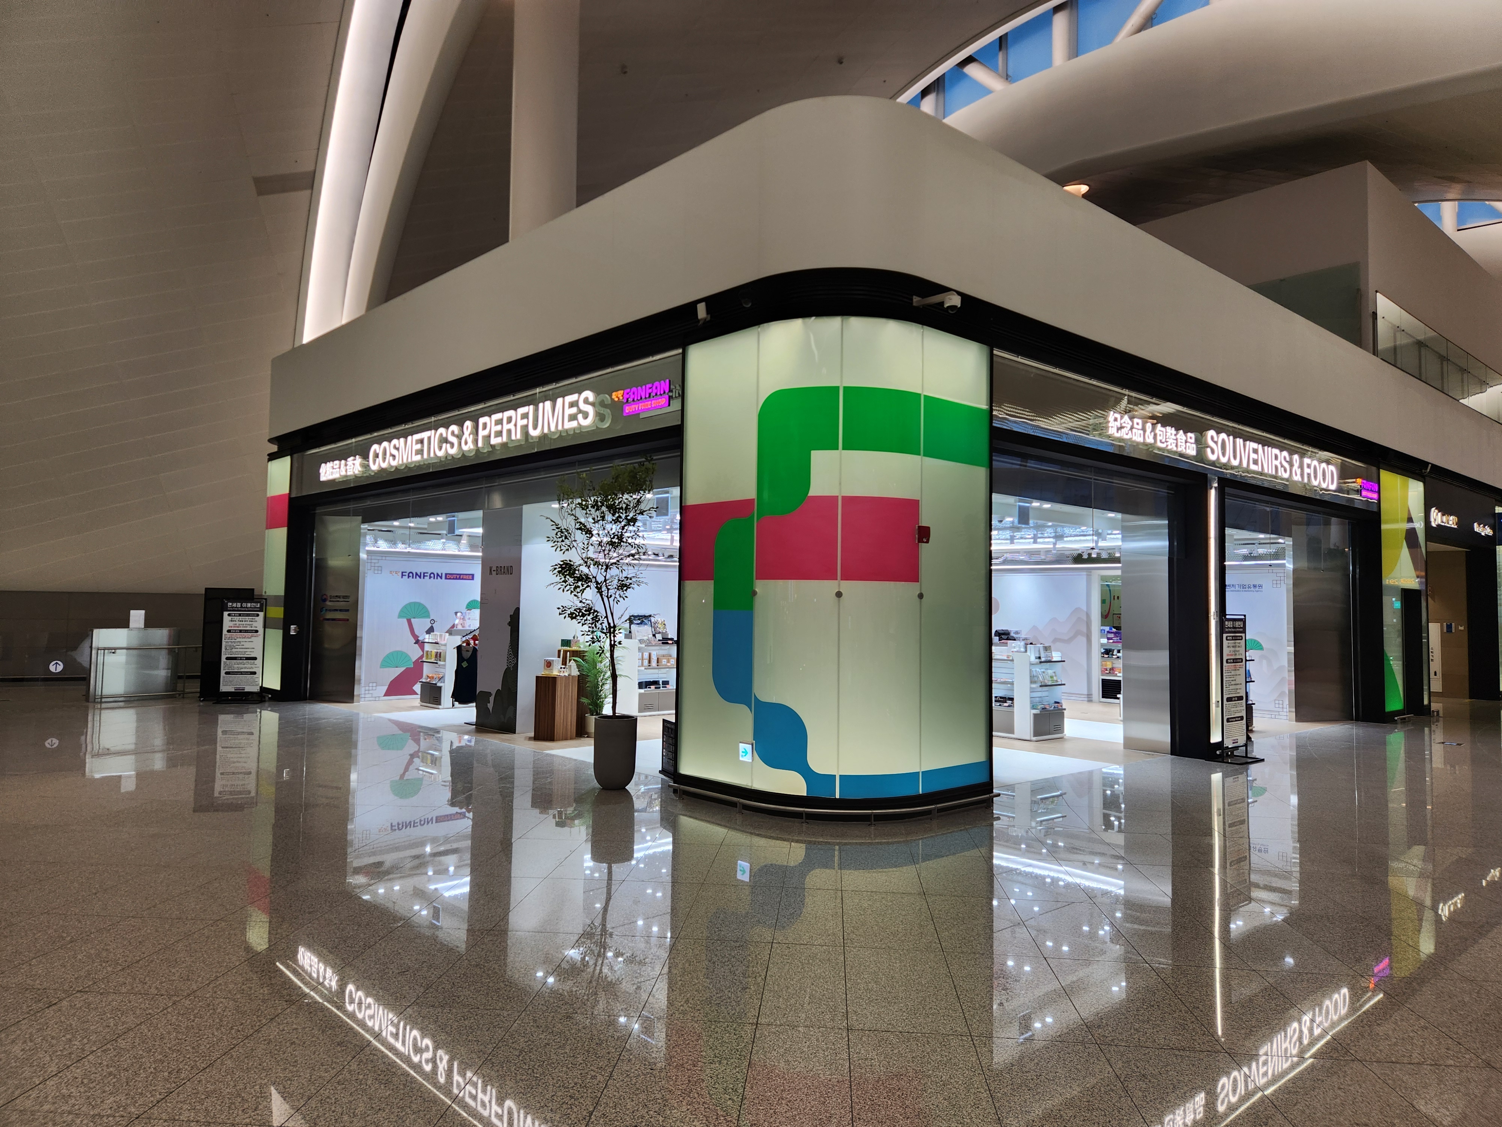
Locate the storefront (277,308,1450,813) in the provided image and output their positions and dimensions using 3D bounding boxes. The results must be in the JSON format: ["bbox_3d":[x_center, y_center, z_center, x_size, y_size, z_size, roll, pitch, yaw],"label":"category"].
[{"bbox_3d":[1.641,0.385,16.529,14.200,3.950,12.300,4,-4,-43],"label":"storefront"}]

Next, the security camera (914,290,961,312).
[{"bbox_3d":[1.551,-2.140,8.220,0.140,0.190,0.420,3,-3,-38],"label":"security camera"}]

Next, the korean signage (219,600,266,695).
[{"bbox_3d":[-7.801,1.331,15.283,0.630,1.600,0.360,2,-3,-13],"label":"korean signage"}]

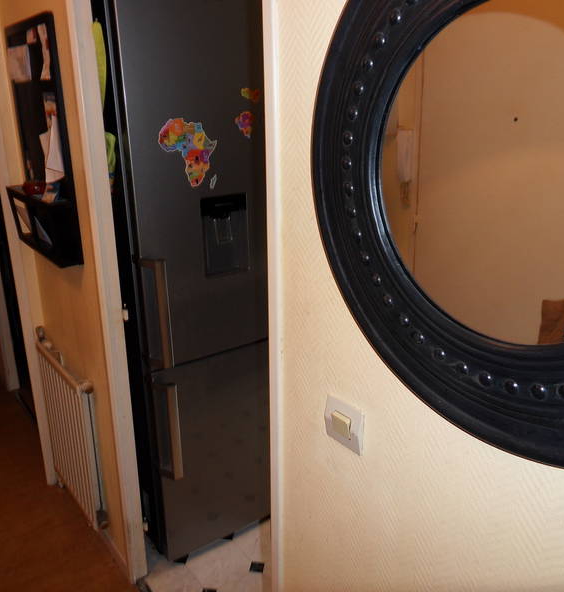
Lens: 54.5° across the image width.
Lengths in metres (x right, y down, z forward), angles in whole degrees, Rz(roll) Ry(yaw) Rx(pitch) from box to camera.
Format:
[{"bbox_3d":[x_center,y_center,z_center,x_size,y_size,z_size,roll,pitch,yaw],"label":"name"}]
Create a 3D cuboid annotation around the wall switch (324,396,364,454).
[{"bbox_3d":[0.099,0.210,0.892,0.015,0.080,0.081,-14,21,-36],"label":"wall switch"}]

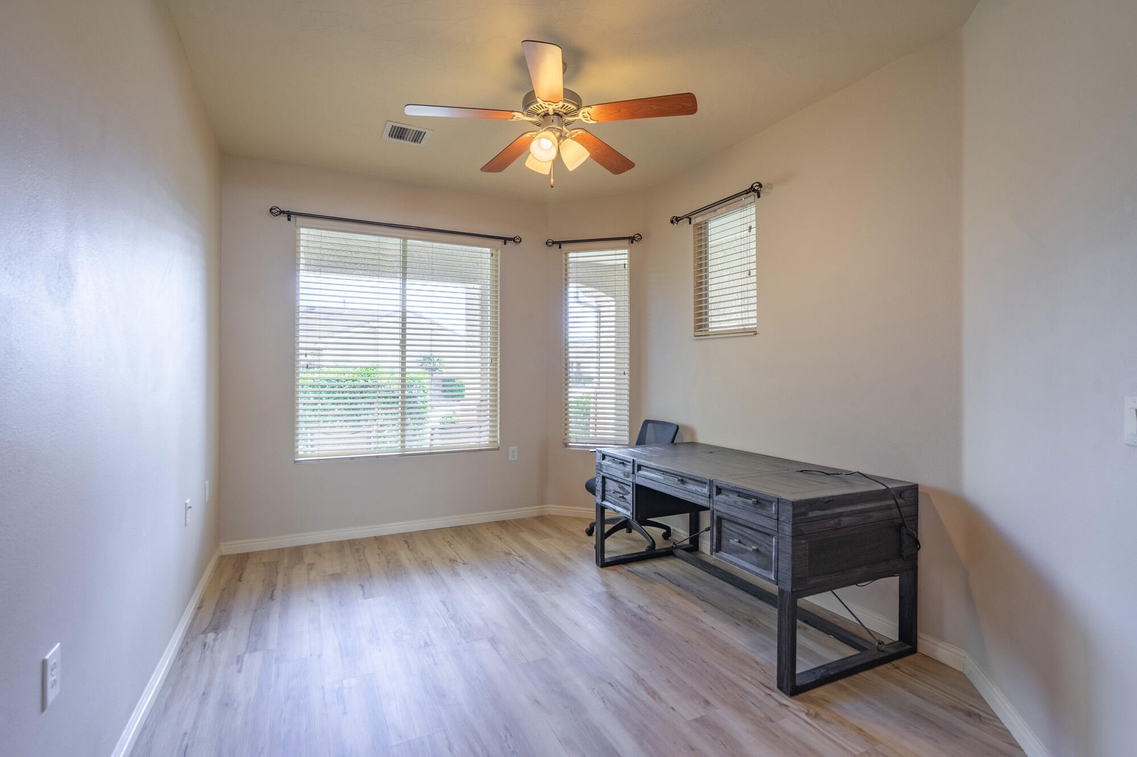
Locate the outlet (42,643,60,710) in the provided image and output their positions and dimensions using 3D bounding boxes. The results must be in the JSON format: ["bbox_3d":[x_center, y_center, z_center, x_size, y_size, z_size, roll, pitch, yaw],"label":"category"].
[{"bbox_3d":[-1.195,0.689,1.171,0.008,0.115,0.071,0,0,-27],"label":"outlet"}]

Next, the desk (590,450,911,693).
[{"bbox_3d":[0.870,0.841,2.775,0.790,0.752,1.539,0,0,-25],"label":"desk"}]

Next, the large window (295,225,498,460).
[{"bbox_3d":[-1.270,-0.264,3.958,1.528,1.730,0.080,0,0,-26],"label":"large window"}]

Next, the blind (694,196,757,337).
[{"bbox_3d":[1.031,-0.695,3.352,0.080,0.850,0.571,0,0,-27],"label":"blind"}]

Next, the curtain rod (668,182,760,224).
[{"bbox_3d":[0.964,-1.140,3.341,0.110,0.090,0.844,0,0,-27],"label":"curtain rod"}]

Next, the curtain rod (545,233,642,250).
[{"bbox_3d":[0.212,-1.148,4.283,0.843,0.090,0.110,0,0,18],"label":"curtain rod"}]

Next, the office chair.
[{"bbox_3d":[0.440,0.766,3.752,0.640,0.890,0.620,0,0,-21],"label":"office chair"}]

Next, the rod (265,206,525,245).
[{"bbox_3d":[-1.234,-1.153,3.897,1.851,0.090,0.110,0,0,-26],"label":"rod"}]

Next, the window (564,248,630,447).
[{"bbox_3d":[0.245,-0.258,4.348,0.590,1.730,0.060,0,0,18],"label":"window"}]

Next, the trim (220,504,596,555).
[{"bbox_3d":[-1.064,1.160,3.874,2.718,0.085,0.337,0,0,-26],"label":"trim"}]

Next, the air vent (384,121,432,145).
[{"bbox_3d":[-1.007,-1.522,3.155,0.266,0.020,0.252,0,0,-27],"label":"air vent"}]

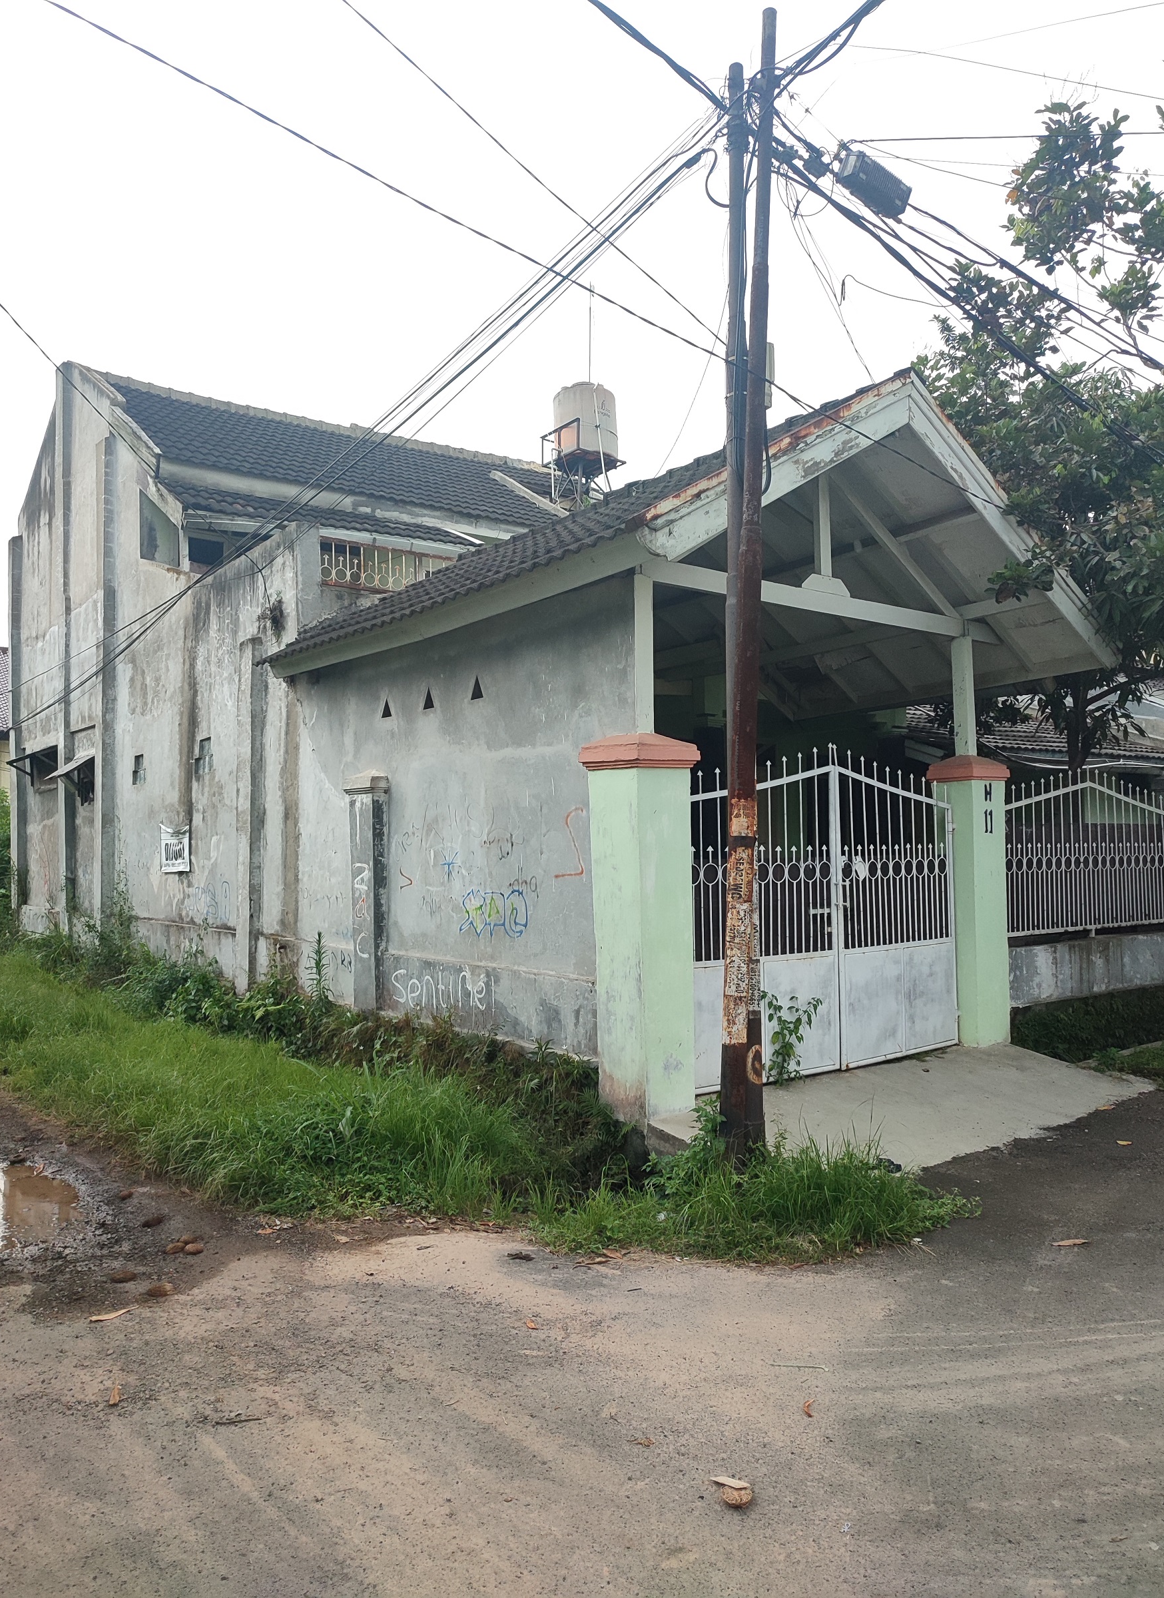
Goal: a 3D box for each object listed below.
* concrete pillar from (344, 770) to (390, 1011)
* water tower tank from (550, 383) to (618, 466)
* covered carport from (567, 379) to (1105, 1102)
[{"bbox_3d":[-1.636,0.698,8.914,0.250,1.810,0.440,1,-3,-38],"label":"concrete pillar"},{"bbox_3d":[0.071,-6.133,18.773,1.050,1.250,1.050,-1,-3,0],"label":"water tower tank"},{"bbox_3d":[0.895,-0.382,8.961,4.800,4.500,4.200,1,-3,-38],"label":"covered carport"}]

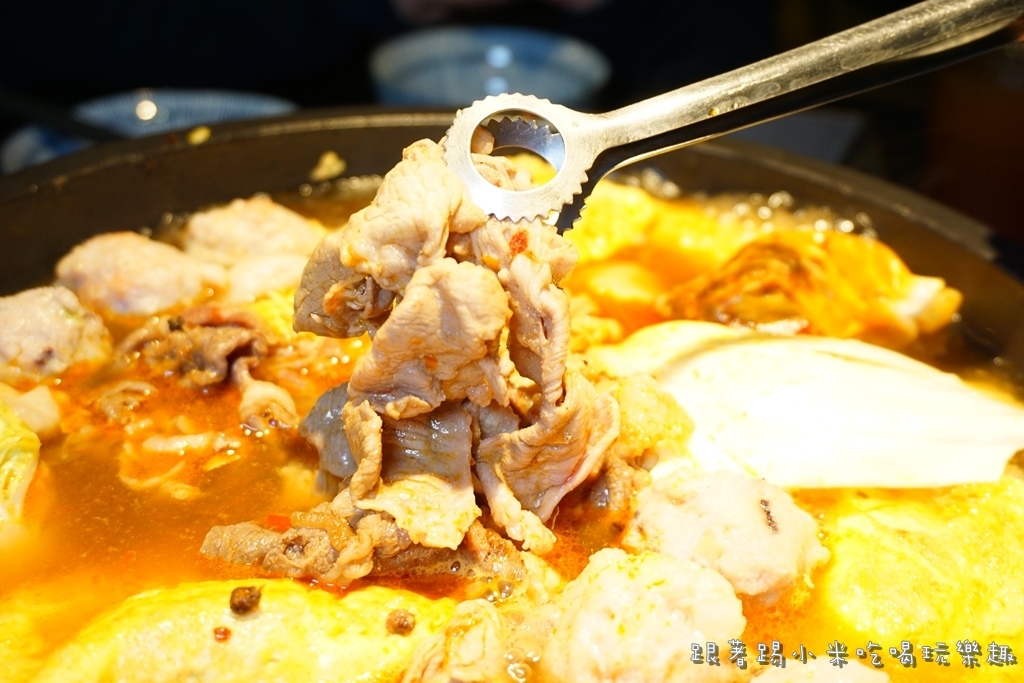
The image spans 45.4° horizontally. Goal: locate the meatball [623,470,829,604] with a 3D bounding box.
[{"bbox_3d":[0.050,0.048,0.290,0.049,0.035,0.042,11,29,18],"label":"meatball"}]

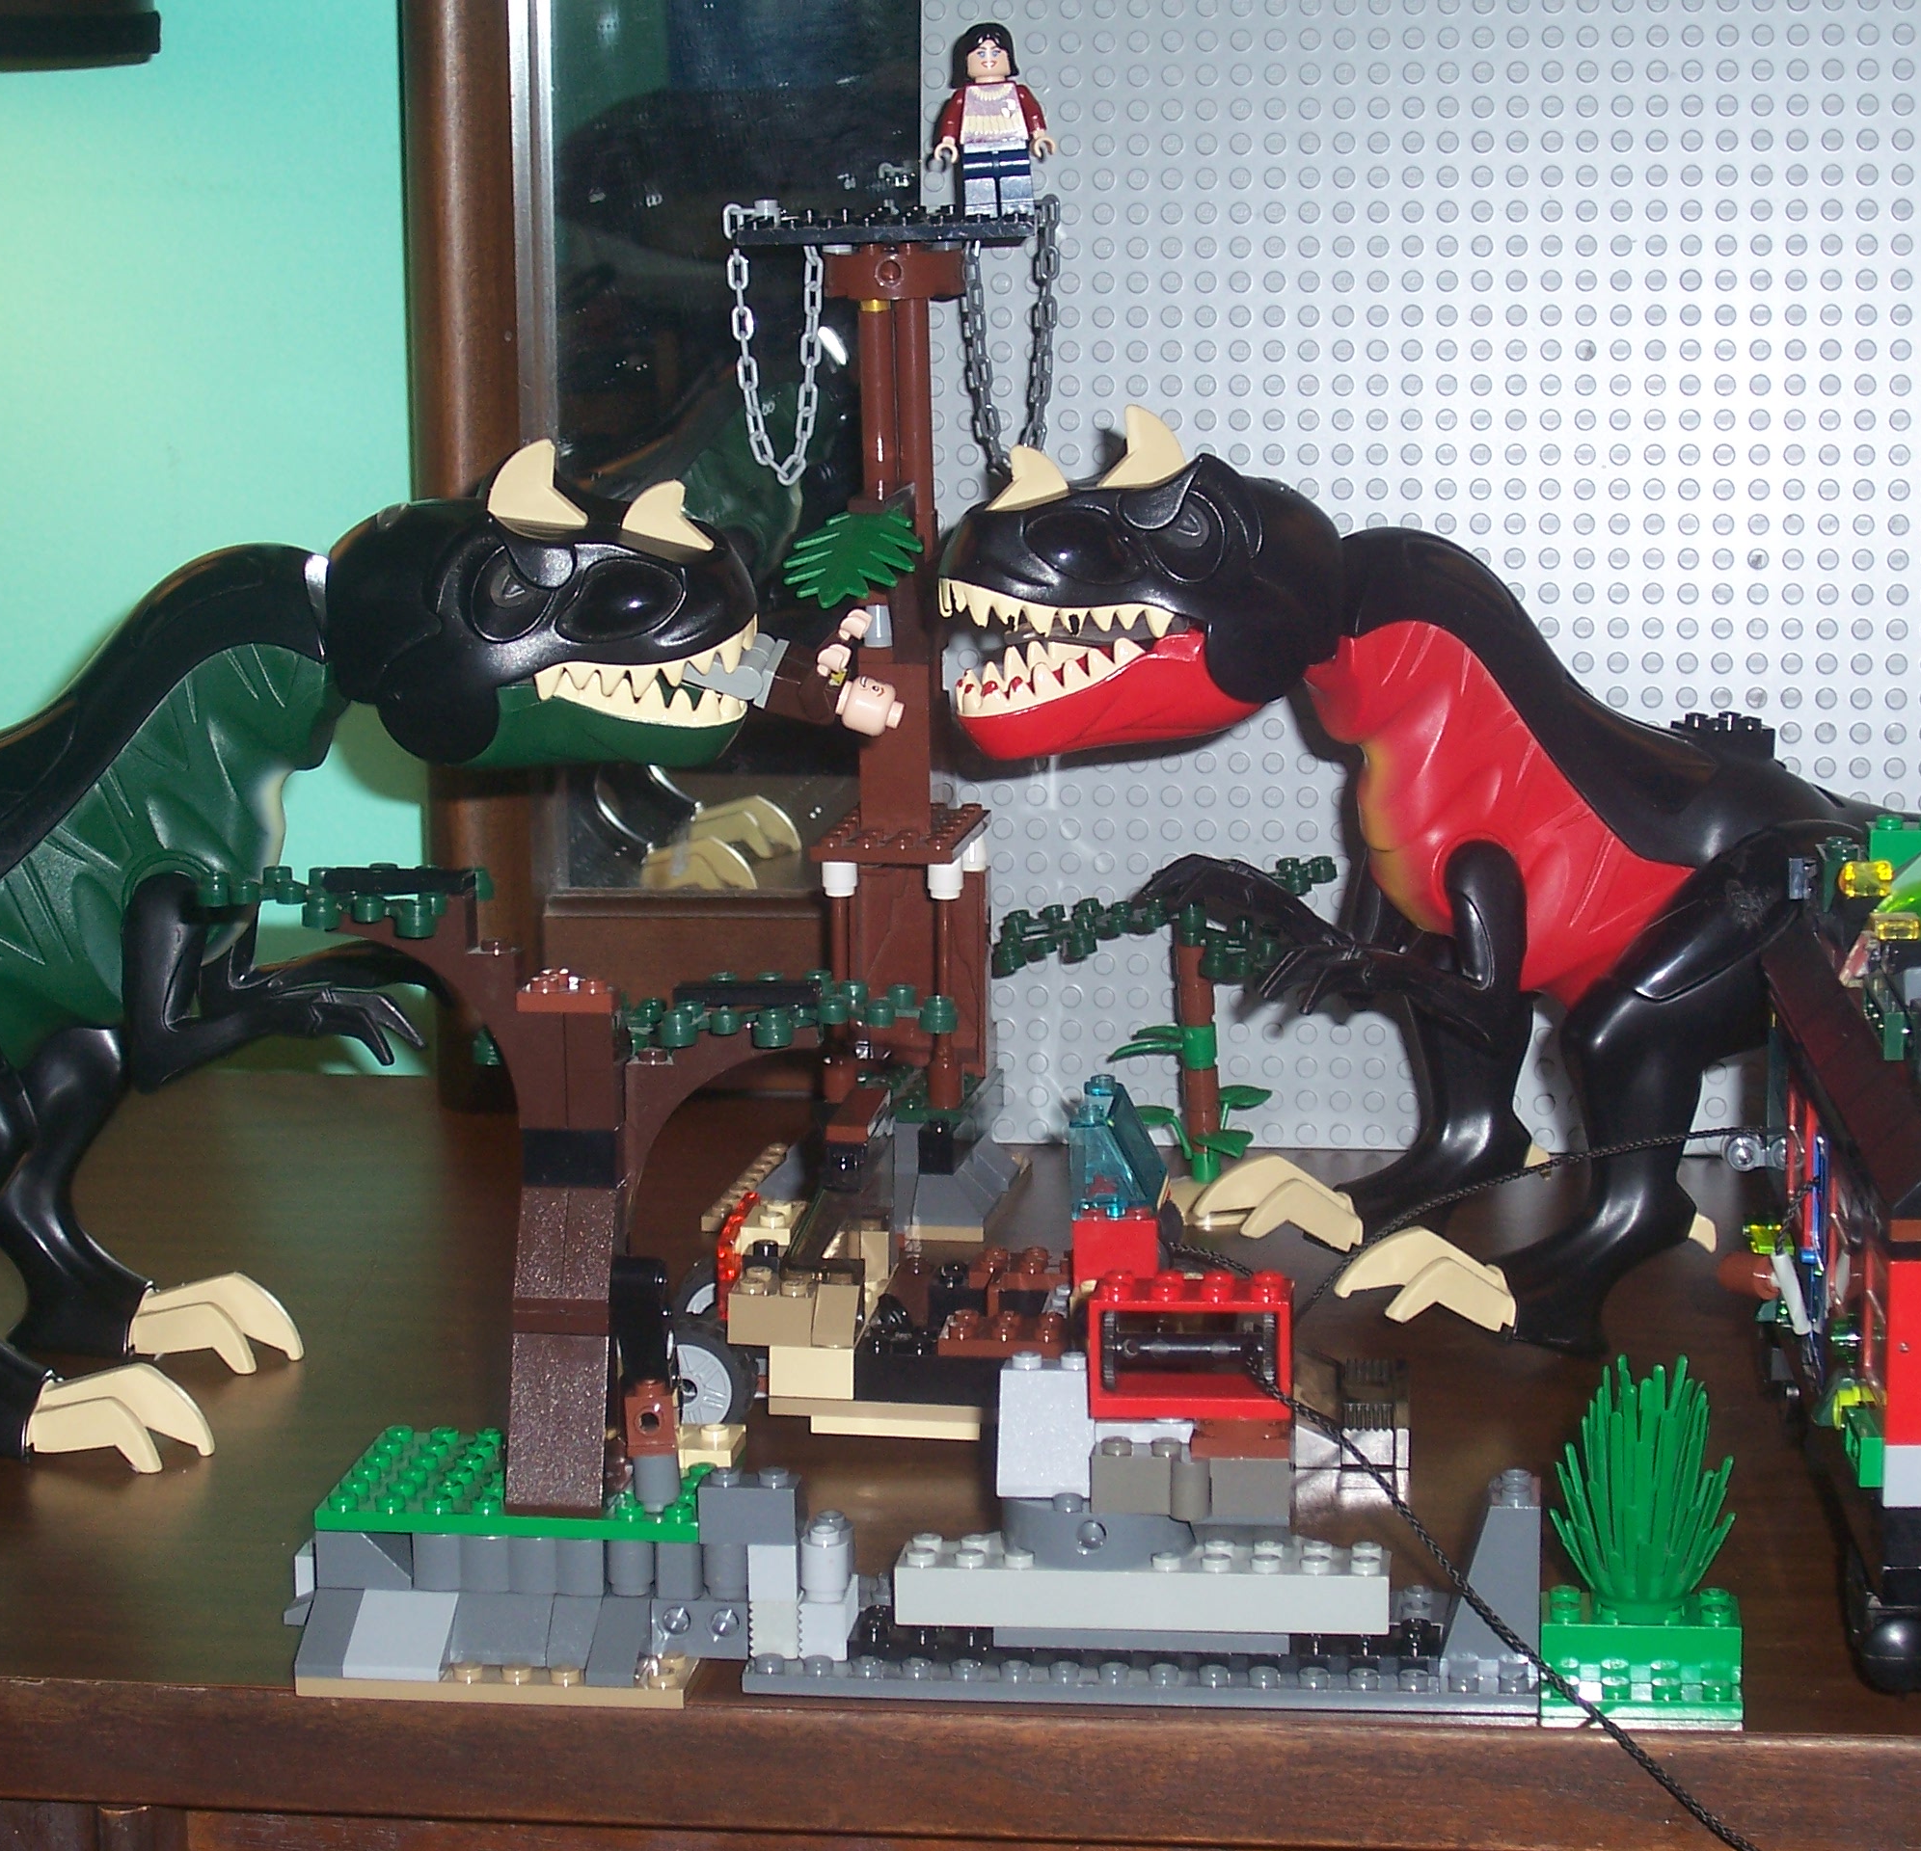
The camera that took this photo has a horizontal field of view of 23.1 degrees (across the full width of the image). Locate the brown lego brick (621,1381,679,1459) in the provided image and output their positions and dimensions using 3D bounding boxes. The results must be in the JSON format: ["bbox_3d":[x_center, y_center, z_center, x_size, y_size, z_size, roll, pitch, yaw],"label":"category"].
[{"bbox_3d":[-0.050,0.081,0.775,0.008,0.011,0.008,-2,10,3],"label":"brown lego brick"}]

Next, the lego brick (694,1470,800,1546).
[{"bbox_3d":[-0.034,0.095,0.771,0.016,0.011,0.008,1,10,6],"label":"lego brick"}]

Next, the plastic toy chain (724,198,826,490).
[{"bbox_3d":[-0.041,-0.129,1.044,0.024,0.063,0.008,0,10,2],"label":"plastic toy chain"}]

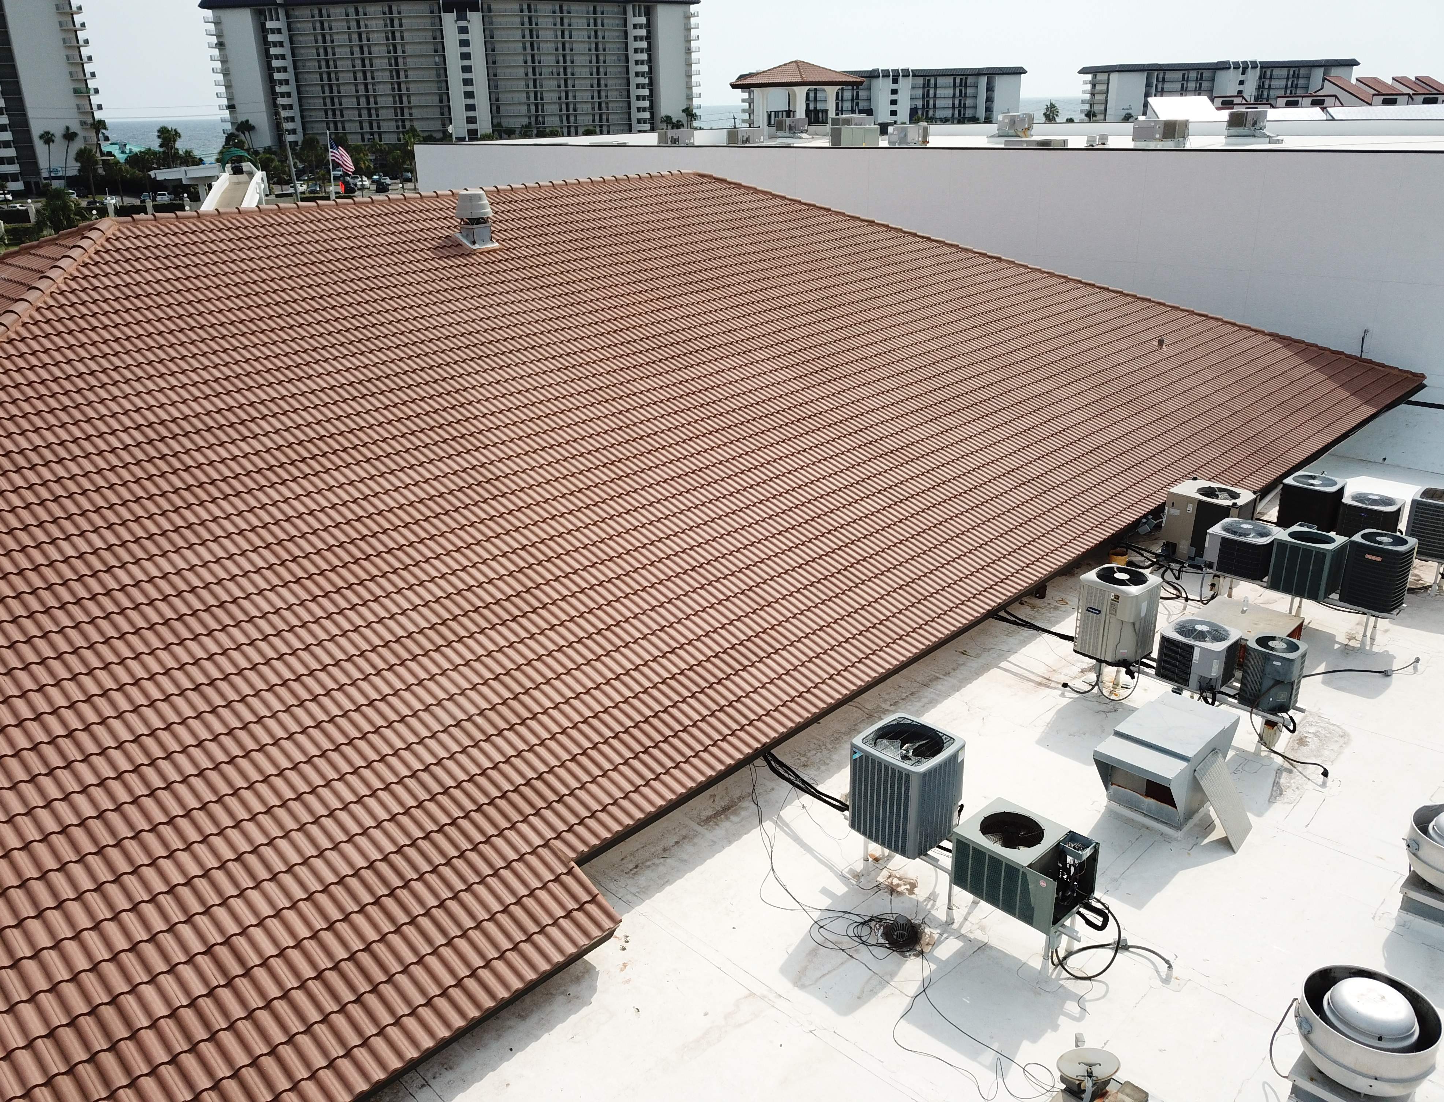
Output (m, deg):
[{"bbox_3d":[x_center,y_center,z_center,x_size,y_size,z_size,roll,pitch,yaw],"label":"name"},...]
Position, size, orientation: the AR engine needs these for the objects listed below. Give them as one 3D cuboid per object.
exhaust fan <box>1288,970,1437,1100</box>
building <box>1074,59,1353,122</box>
[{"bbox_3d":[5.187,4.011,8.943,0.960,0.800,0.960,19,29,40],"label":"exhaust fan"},{"bbox_3d":[152.181,-140.025,342.042,71.900,20.179,20.000,1,22,6],"label":"building"}]

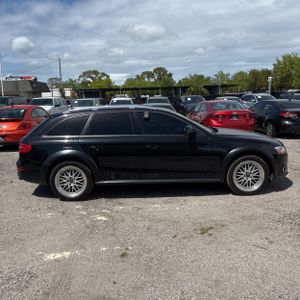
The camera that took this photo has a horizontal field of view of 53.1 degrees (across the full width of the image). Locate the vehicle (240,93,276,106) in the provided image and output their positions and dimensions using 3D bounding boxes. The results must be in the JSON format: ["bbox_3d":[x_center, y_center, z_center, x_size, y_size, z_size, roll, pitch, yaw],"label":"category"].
[{"bbox_3d":[8.055,-3.261,22.098,1.850,1.720,4.600,-1,10,0],"label":"vehicle"}]

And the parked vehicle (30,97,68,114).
[{"bbox_3d":[-7.571,-2.877,21.997,1.970,1.860,5.300,-1,10,0],"label":"parked vehicle"}]

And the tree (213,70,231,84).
[{"bbox_3d":[11.213,-9.523,47.111,2.880,5.420,2.880,-1,10,0],"label":"tree"}]

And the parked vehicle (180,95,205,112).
[{"bbox_3d":[2.933,-2.843,20.626,1.900,1.750,4.750,-1,10,0],"label":"parked vehicle"}]

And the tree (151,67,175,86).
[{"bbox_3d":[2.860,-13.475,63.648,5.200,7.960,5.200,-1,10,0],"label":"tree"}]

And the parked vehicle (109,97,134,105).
[{"bbox_3d":[-1.798,-2.479,19.150,1.820,1.620,4.500,-1,10,0],"label":"parked vehicle"}]

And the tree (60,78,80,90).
[{"bbox_3d":[-12.970,-9.004,49.136,3.500,5.200,3.500,-4,10,-14],"label":"tree"}]

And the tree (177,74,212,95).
[{"bbox_3d":[7.282,-9.158,47.164,5.700,5.200,5.200,0,10,9],"label":"tree"}]

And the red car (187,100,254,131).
[{"bbox_3d":[2.935,-1.493,13.501,1.840,1.450,4.850,-2,10,-1],"label":"red car"}]

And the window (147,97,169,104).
[{"bbox_3d":[0.561,-3.294,20.541,1.400,0.540,0.450,-1,10,0],"label":"window"}]

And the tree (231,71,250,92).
[{"bbox_3d":[13.686,-9.079,45.175,3.600,5.400,3.600,2,10,17],"label":"tree"}]

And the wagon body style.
[{"bbox_3d":[0.063,-0.102,5.535,4.720,1.480,1.860,-2,10,-2],"label":"wagon body style"}]

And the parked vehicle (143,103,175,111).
[{"bbox_3d":[0.338,-1.348,13.160,1.830,1.400,4.700,-1,10,0],"label":"parked vehicle"}]

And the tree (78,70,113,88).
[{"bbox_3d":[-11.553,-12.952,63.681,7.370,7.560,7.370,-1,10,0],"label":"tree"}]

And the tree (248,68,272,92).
[{"bbox_3d":[16.242,-9.121,44.155,3.750,5.410,3.750,-1,10,0],"label":"tree"}]

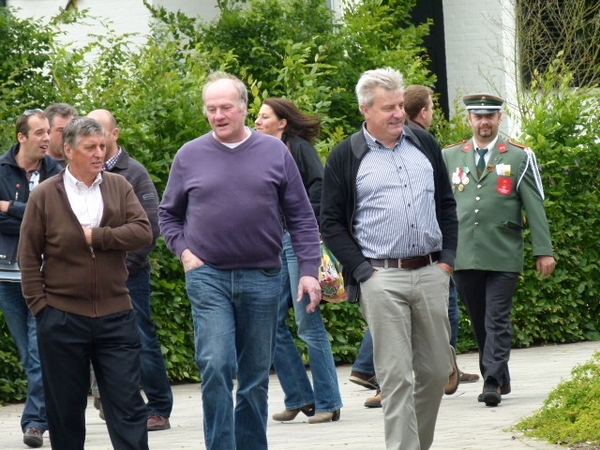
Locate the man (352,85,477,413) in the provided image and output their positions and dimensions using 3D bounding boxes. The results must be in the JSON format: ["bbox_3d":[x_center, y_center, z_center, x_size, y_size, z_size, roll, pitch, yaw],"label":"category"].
[{"bbox_3d":[0.684,0.081,35.000,0.800,1.840,0.560,0,1,-32],"label":"man"}]

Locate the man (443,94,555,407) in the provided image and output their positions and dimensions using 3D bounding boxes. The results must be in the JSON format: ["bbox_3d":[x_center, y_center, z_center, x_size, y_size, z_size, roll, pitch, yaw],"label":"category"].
[{"bbox_3d":[1.153,0.149,34.200,0.680,1.820,0.520,0,1,12],"label":"man"}]

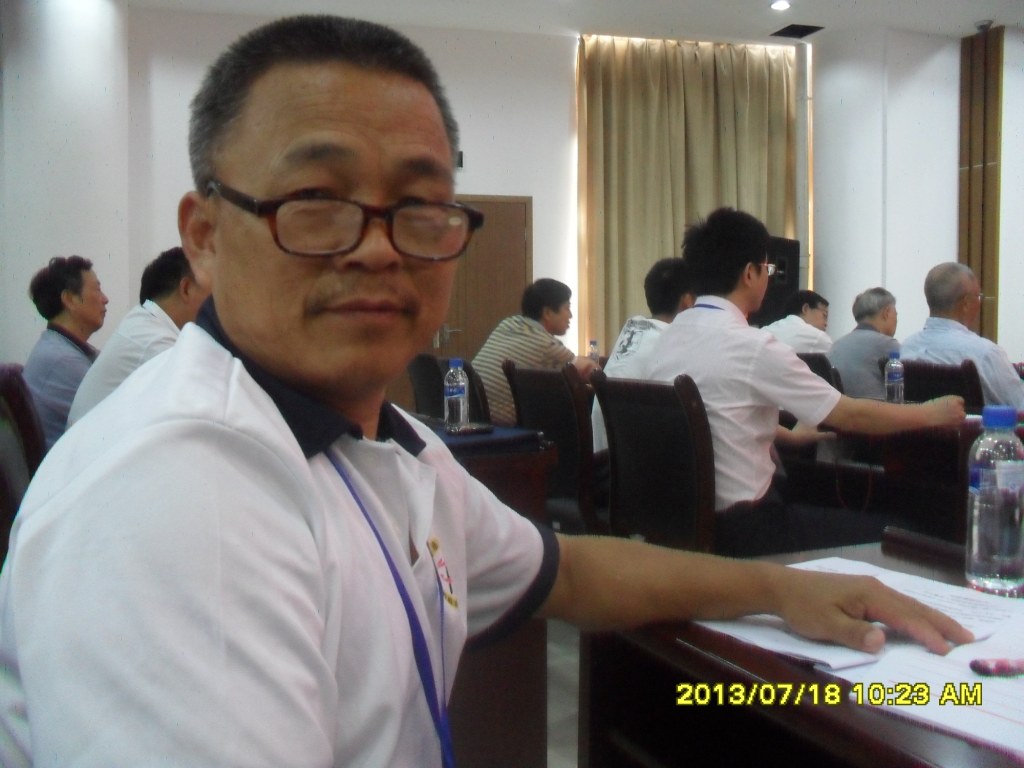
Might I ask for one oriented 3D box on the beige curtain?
[{"bbox_3d":[1.537,-1.188,8.910,2.020,3.450,0.140,-1,3,-12],"label":"beige curtain"}]

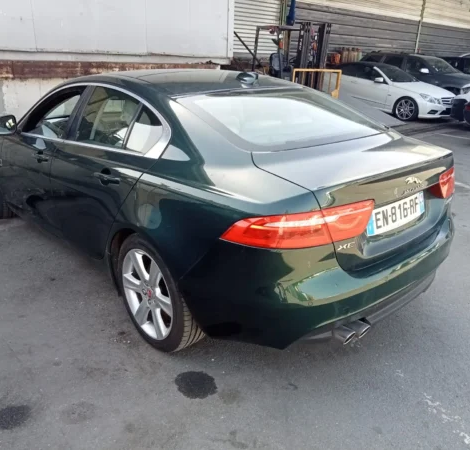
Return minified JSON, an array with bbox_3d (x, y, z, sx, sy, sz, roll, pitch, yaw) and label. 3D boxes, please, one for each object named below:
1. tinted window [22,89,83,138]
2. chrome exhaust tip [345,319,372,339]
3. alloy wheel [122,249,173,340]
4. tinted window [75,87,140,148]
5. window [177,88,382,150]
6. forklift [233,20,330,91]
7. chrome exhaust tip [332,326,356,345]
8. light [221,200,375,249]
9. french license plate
[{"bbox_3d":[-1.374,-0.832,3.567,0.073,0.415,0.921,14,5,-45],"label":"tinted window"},{"bbox_3d":[0.604,0.506,2.408,0.078,0.078,0.120,-17,26,-38],"label":"chrome exhaust tip"},{"bbox_3d":[-0.412,0.358,2.701,0.190,0.502,0.502,-17,26,-38],"label":"alloy wheel"},{"bbox_3d":[-0.771,-0.640,2.906,0.060,0.351,0.657,14,5,-45],"label":"tinted window"},{"bbox_3d":[0.299,-0.653,2.771,1.200,0.081,0.726,-16,45,-38],"label":"window"},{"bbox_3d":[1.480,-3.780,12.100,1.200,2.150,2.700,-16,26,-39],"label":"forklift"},{"bbox_3d":[0.505,0.518,2.304,0.075,0.070,0.120,-16,25,-39],"label":"chrome exhaust tip"},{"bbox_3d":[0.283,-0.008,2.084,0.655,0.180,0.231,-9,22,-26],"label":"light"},{"bbox_3d":[0.790,-0.061,2.370,0.520,0.110,0.015,-17,12,-38],"label":"french license plate"}]

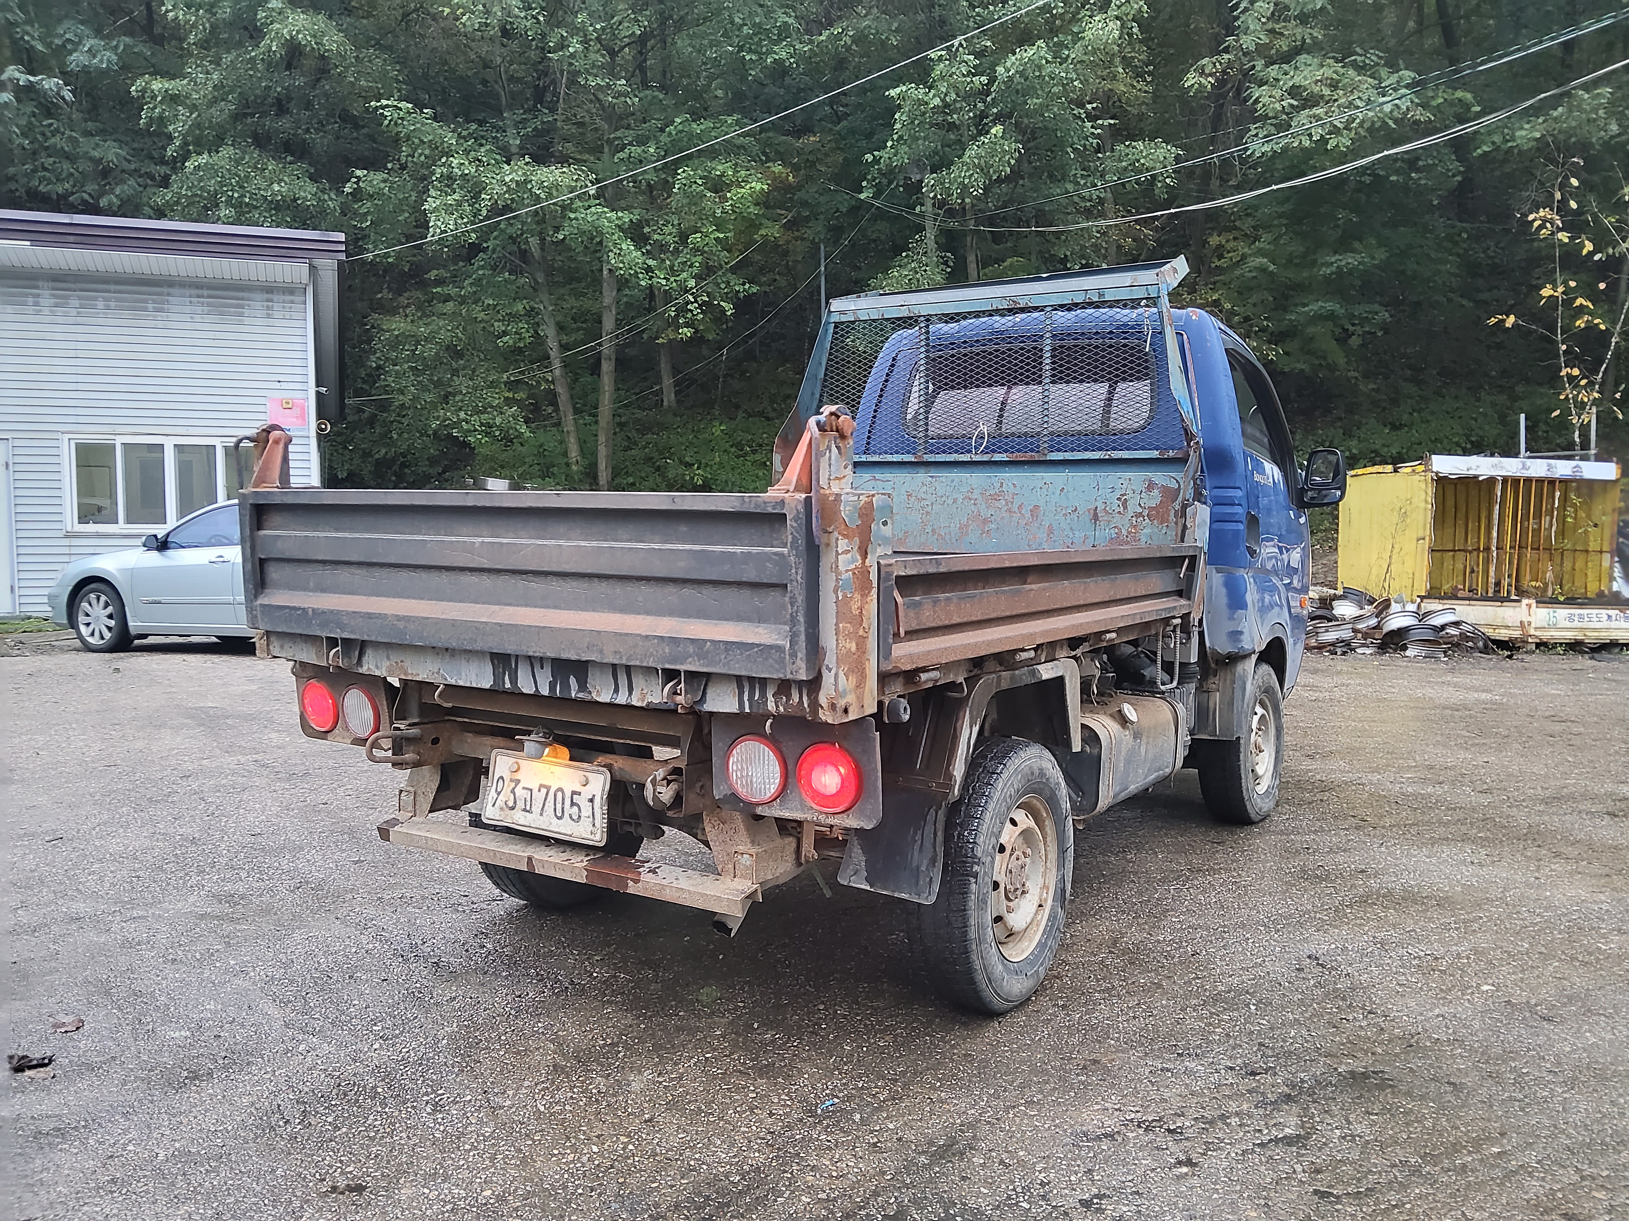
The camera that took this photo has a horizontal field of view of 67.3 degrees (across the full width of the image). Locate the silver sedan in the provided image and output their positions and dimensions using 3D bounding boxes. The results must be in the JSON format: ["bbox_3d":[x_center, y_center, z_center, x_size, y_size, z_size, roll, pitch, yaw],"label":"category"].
[{"bbox_3d":[-4.857,-0.353,11.520,4.880,1.480,1.800,1,4,16],"label":"silver sedan"}]

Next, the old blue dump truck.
[{"bbox_3d":[0.526,-0.181,4.511,1.900,2.150,4.620,3,5,32],"label":"old blue dump truck"}]

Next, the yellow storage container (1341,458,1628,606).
[{"bbox_3d":[7.990,-0.744,14.860,2.400,2.000,1.750,0,4,-10],"label":"yellow storage container"}]

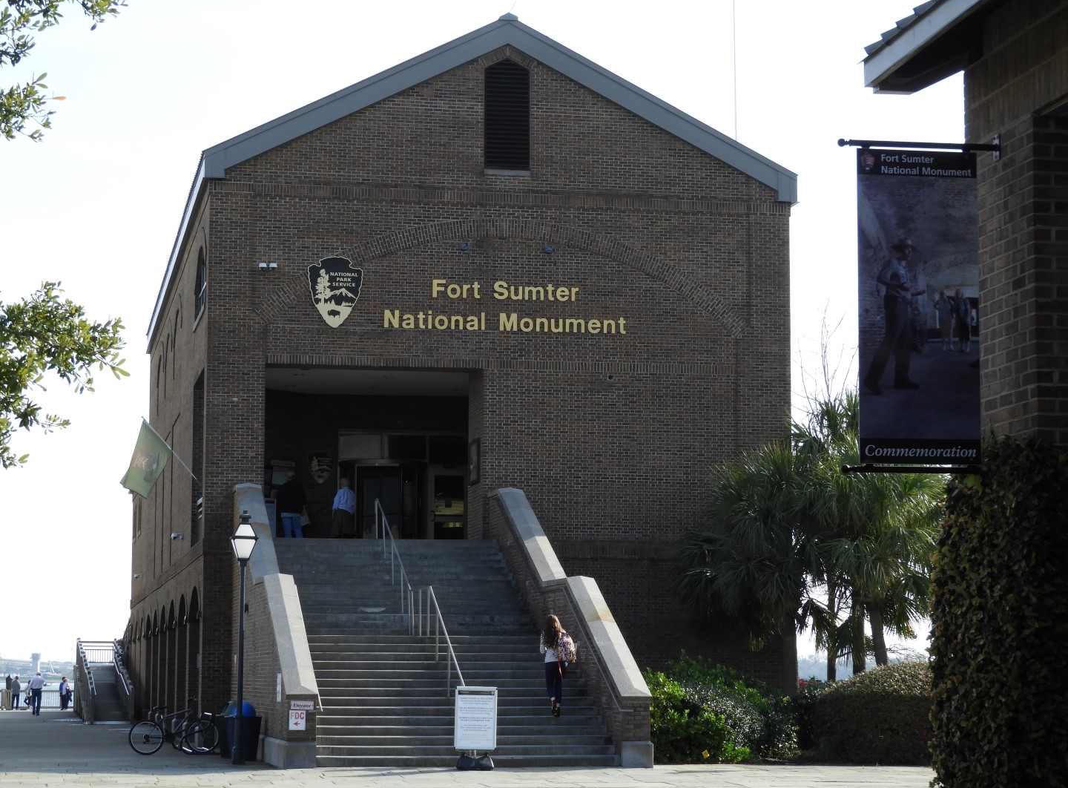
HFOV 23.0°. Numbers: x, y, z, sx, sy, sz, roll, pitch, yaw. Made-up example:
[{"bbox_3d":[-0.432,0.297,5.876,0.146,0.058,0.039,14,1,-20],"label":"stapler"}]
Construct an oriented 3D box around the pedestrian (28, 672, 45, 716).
[{"bbox_3d":[-19.547,11.721,103.000,0.620,1.720,0.420,0,-6,2],"label":"pedestrian"}]

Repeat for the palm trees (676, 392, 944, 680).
[{"bbox_3d":[5.701,3.734,54.287,5.500,7.200,4.800,1,-6,-10],"label":"palm trees"}]

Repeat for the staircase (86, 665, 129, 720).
[{"bbox_3d":[-14.295,9.920,87.500,1.400,1.960,6.000,2,-6,-13],"label":"staircase"}]

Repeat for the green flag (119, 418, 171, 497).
[{"bbox_3d":[-8.281,1.380,55.976,1.075,1.638,0.300,1,-6,-10],"label":"green flag"}]

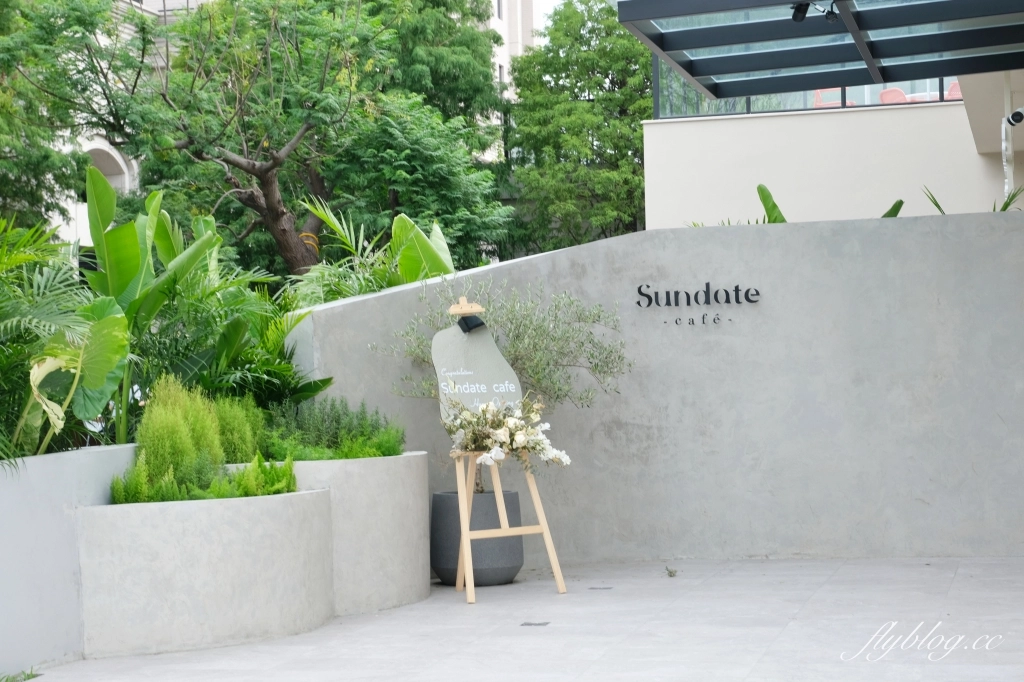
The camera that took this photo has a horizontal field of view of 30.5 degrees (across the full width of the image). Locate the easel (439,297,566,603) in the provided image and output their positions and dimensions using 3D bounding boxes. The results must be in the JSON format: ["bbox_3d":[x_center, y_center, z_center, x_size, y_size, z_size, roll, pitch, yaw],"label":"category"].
[{"bbox_3d":[-0.100,0.516,9.358,0.580,1.489,0.461,-2,0,-36],"label":"easel"}]

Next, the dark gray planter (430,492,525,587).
[{"bbox_3d":[-0.180,1.026,9.811,0.491,0.470,0.491,-1,0,0],"label":"dark gray planter"}]

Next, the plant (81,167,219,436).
[{"bbox_3d":[-1.695,-0.143,8.800,0.640,1.331,0.600,-1,0,0],"label":"plant"}]

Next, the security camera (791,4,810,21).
[{"bbox_3d":[1.691,-1.931,11.000,0.080,0.090,0.200,-1,3,3],"label":"security camera"}]

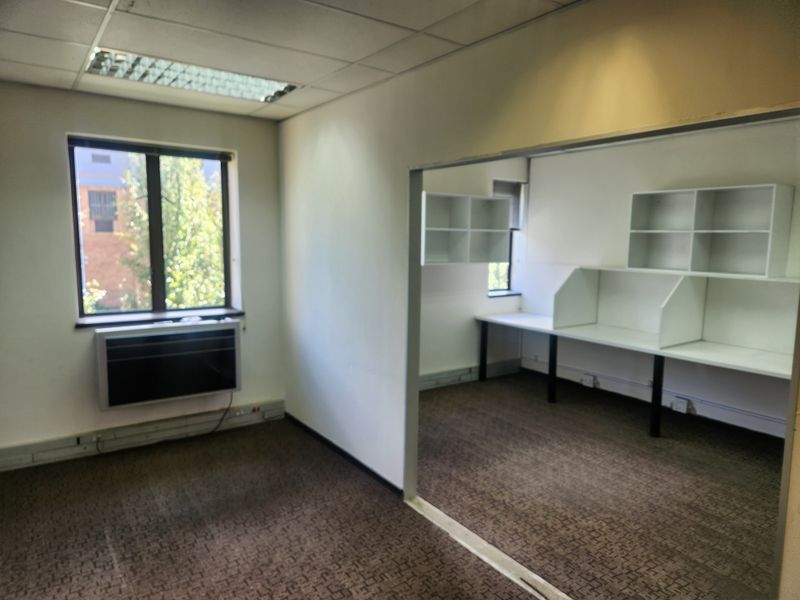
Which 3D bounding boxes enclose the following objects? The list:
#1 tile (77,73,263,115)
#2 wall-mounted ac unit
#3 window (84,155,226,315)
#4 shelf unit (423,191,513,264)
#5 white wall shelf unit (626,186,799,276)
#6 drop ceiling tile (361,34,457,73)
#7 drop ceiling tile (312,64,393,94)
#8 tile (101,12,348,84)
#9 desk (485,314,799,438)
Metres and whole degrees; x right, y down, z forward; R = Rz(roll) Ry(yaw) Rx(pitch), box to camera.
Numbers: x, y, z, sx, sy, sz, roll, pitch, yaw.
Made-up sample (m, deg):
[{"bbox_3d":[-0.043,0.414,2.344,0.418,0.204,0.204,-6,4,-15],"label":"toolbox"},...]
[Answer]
[{"bbox_3d":[-1.593,-1.454,3.765,1.200,0.025,0.492,-4,9,-36],"label":"tile"},{"bbox_3d":[-1.753,0.470,4.118,1.009,0.568,0.145,-4,9,-36],"label":"wall-mounted ac unit"},{"bbox_3d":[-1.911,-0.541,4.204,1.150,1.285,0.090,-4,9,-36],"label":"window"},{"bbox_3d":[0.602,-0.720,5.512,1.210,0.687,0.350,-4,9,-36],"label":"shelf unit"},{"bbox_3d":[2.632,-0.588,4.606,0.370,0.705,1.145,-4,9,-36],"label":"white wall shelf unit"},{"bbox_3d":[0.032,-1.323,2.847,0.314,0.025,0.600,-4,9,-36],"label":"drop ceiling tile"},{"bbox_3d":[-0.324,-1.385,3.326,0.314,0.025,0.600,-4,9,-36],"label":"drop ceiling tile"},{"bbox_3d":[-0.933,-1.338,2.879,1.200,0.025,0.600,-4,9,-36],"label":"tile"},{"bbox_3d":[2.131,0.695,5.061,0.800,0.726,3.200,-4,9,-36],"label":"desk"}]

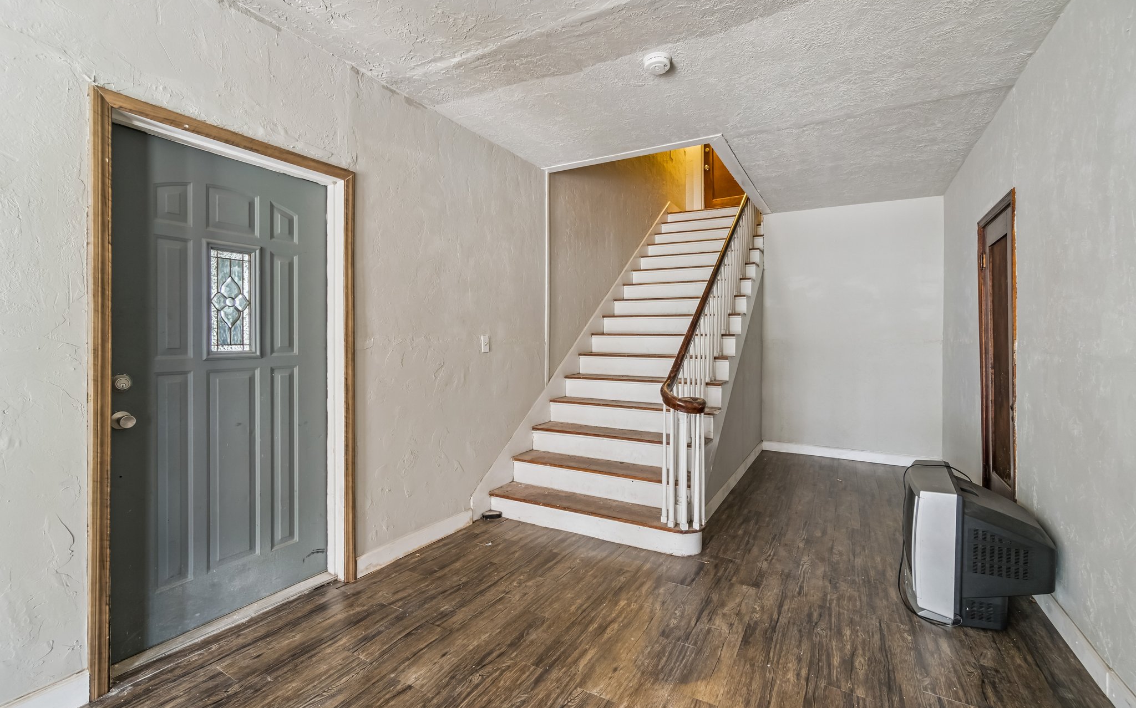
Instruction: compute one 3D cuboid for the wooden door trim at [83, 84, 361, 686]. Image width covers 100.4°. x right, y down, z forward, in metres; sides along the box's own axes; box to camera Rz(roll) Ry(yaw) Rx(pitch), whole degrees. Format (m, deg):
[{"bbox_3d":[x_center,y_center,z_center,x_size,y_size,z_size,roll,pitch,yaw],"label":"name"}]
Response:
[{"bbox_3d":[-1.396,0.145,2.079,0.040,2.150,1.023,1,1,31],"label":"wooden door trim"}]

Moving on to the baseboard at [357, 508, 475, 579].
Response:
[{"bbox_3d":[-0.903,1.135,2.906,0.016,0.102,0.874,1,1,31],"label":"baseboard"}]

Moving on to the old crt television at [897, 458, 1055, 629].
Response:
[{"bbox_3d":[2.005,0.912,2.343,0.520,0.590,0.700,1,1,34],"label":"old crt television"}]

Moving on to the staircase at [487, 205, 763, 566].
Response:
[{"bbox_3d":[1.030,-0.469,4.742,1.463,3.173,3.937,1,1,30],"label":"staircase"}]

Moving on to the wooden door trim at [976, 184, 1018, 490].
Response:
[{"bbox_3d":[2.715,0.134,2.936,0.100,2.102,0.874,1,1,31],"label":"wooden door trim"}]

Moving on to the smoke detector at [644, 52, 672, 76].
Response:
[{"bbox_3d":[0.451,-1.461,2.383,0.138,0.048,0.138,0,1,0],"label":"smoke detector"}]

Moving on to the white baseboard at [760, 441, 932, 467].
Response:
[{"bbox_3d":[2.924,1.057,4.999,1.637,0.102,0.016,1,1,31],"label":"white baseboard"}]

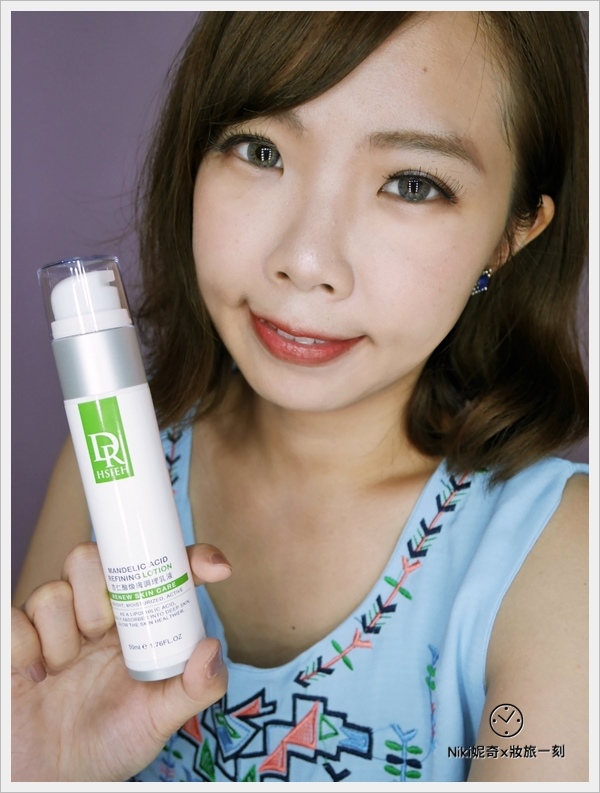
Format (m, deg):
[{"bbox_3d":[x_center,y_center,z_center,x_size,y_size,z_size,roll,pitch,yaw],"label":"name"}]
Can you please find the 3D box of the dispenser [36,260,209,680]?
[{"bbox_3d":[-0.068,0.028,0.287,0.033,0.160,0.033,-12,2,1],"label":"dispenser"}]

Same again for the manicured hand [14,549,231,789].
[{"bbox_3d":[-0.077,0.117,0.300,0.102,0.115,0.070,1,9,-5],"label":"manicured hand"}]

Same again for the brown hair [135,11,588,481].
[{"bbox_3d":[0.047,-0.106,0.393,0.230,0.270,0.205,12,16,8],"label":"brown hair"}]

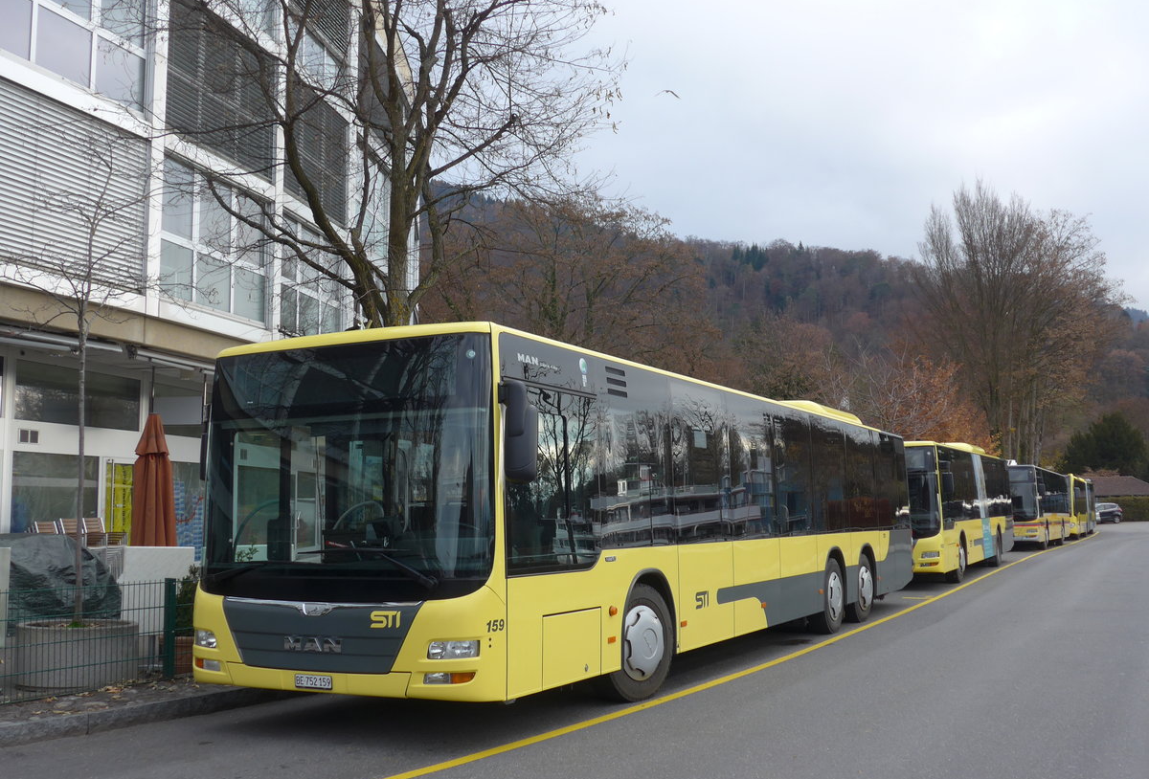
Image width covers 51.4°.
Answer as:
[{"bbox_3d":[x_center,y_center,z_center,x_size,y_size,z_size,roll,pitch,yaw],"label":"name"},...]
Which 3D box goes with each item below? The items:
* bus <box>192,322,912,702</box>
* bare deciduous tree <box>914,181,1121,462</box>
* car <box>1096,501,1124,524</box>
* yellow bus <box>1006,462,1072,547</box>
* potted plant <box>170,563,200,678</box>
[{"bbox_3d":[1.327,1.443,13.852,2.580,2.980,13.675,-3,-7,26],"label":"bus"},{"bbox_3d":[25.942,-2.103,70.000,12.000,20.200,12.000,-3,-7,26],"label":"bare deciduous tree"},{"bbox_3d":[38.200,9.131,88.000,4.100,1.500,1.780,2,-7,-23],"label":"car"},{"bbox_3d":[15.834,4.141,42.678,2.550,2.980,11.938,-3,-7,26],"label":"yellow bus"},{"bbox_3d":[-3.345,1.997,10.450,0.500,1.000,0.600,-3,-7,26],"label":"potted plant"}]

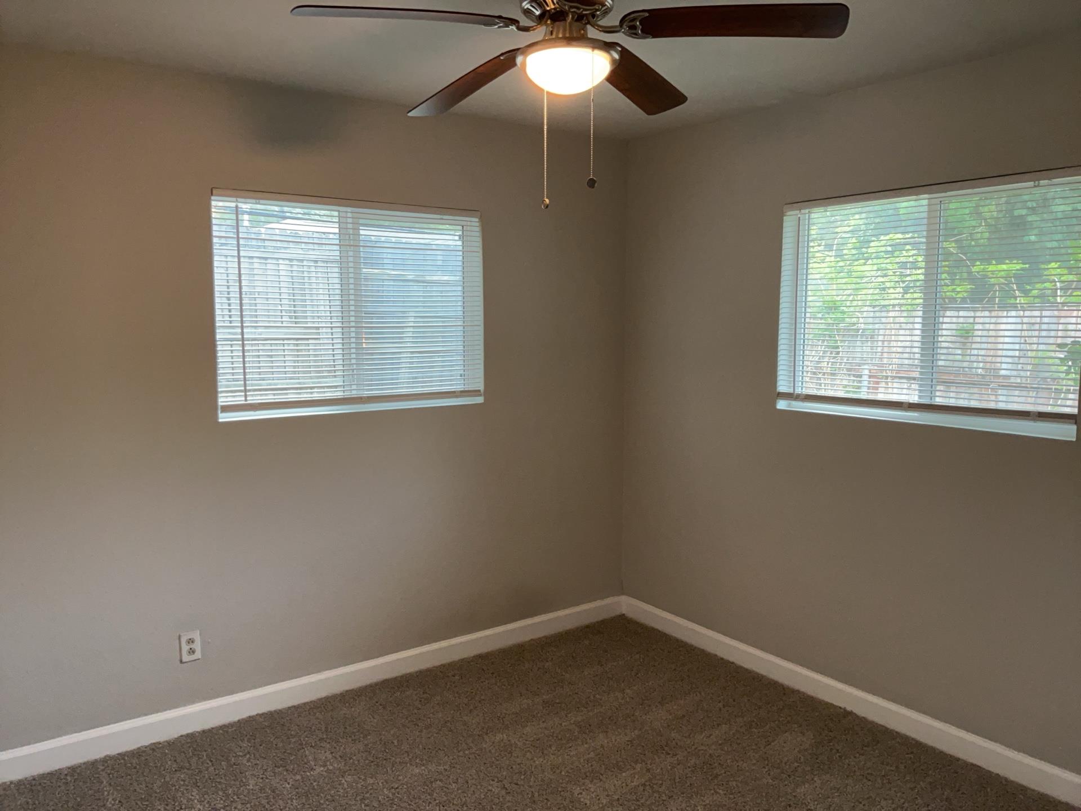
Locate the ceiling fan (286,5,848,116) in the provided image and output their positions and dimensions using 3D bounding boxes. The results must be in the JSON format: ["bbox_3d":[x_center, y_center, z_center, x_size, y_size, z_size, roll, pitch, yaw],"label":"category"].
[{"bbox_3d":[0.069,-0.937,2.032,1.270,0.335,1.250,0,6,-4],"label":"ceiling fan"}]

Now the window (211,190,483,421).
[{"bbox_3d":[-0.752,-0.403,3.465,1.155,0.852,0.100,-4,7,-36],"label":"window"}]

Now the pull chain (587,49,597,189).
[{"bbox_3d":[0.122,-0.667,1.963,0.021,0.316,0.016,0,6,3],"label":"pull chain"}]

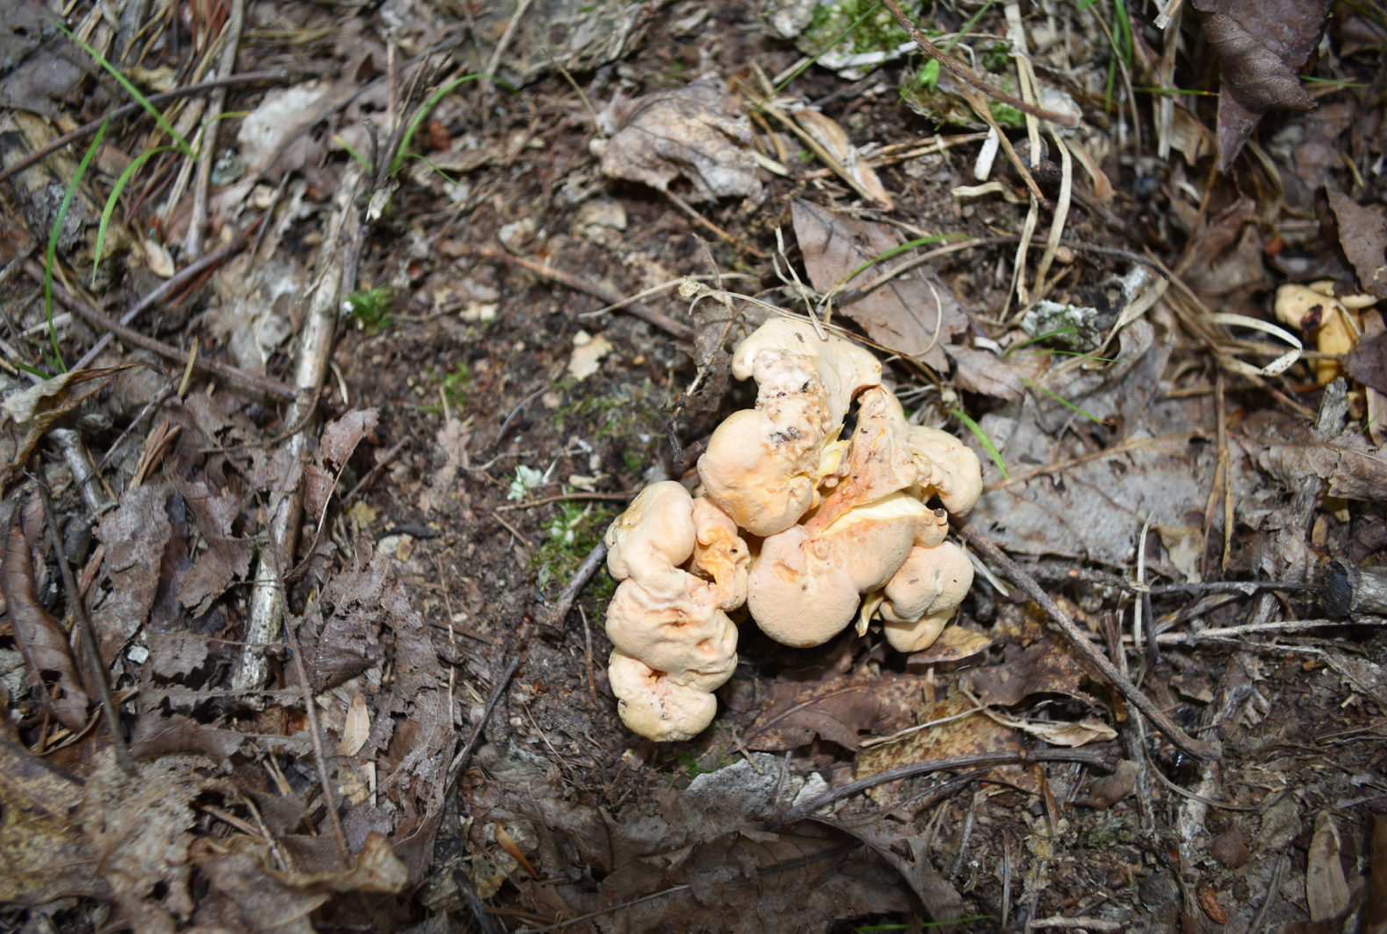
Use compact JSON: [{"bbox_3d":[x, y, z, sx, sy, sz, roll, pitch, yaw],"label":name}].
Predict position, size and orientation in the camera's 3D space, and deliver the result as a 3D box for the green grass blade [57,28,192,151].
[{"bbox_3d":[-0.324,-0.213,0.596,0.087,0.047,0.010,34,64,19],"label":"green grass blade"}]

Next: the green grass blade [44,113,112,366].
[{"bbox_3d":[-0.320,-0.122,0.552,0.016,0.048,0.148,0,58,0],"label":"green grass blade"}]

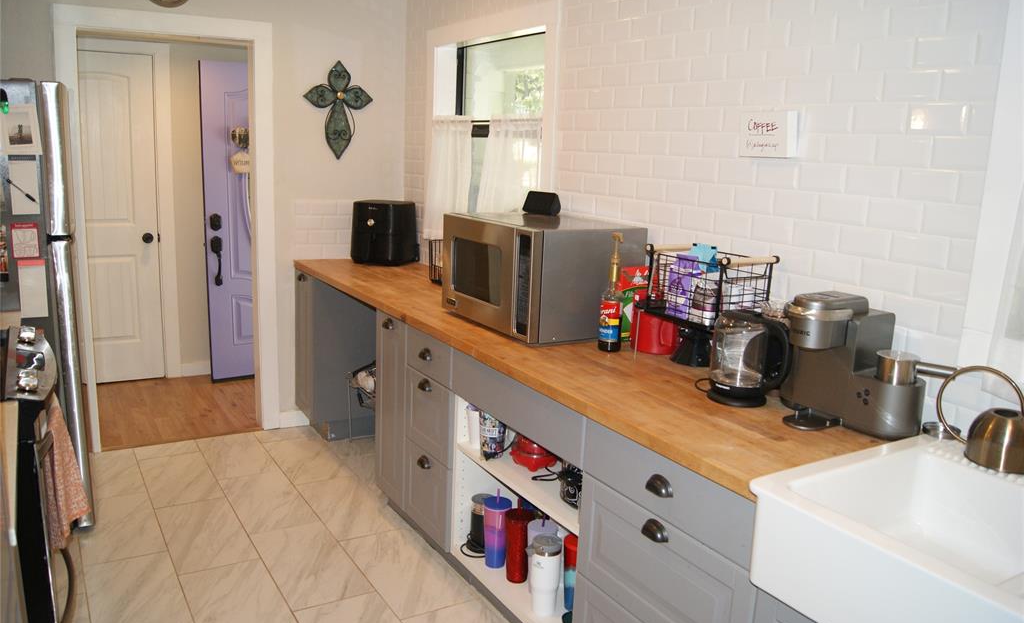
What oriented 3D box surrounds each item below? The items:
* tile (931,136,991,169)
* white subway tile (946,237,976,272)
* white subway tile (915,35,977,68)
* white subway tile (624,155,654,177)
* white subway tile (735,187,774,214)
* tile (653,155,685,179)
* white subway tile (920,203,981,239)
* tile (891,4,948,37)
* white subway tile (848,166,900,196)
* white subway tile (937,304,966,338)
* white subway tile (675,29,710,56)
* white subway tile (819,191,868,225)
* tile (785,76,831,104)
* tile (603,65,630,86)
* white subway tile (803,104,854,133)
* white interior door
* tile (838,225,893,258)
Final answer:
[{"bbox_3d":[1.063,-0.372,1.813,0.009,0.076,0.143,-7,15,-32],"label":"tile"},{"bbox_3d":[1.067,-0.137,1.824,0.010,0.077,0.065,-6,15,-32],"label":"white subway tile"},{"bbox_3d":[1.021,-0.614,1.801,0.009,0.076,0.150,-5,14,-32],"label":"white subway tile"},{"bbox_3d":[0.452,-0.519,2.740,0.010,0.076,0.152,-5,14,-32],"label":"white subway tile"},{"bbox_3d":[0.724,-0.334,2.291,0.009,0.075,0.150,-5,14,-31],"label":"white subway tile"},{"bbox_3d":[0.532,-0.490,2.614,0.010,0.076,0.152,-5,14,-32],"label":"tile"},{"bbox_3d":[1.050,-0.220,1.837,0.010,0.077,0.137,-6,15,-32],"label":"white subway tile"},{"bbox_3d":[0.968,-0.693,1.830,0.010,0.076,0.152,-5,14,-32],"label":"tile"},{"bbox_3d":[0.924,-0.334,1.957,0.009,0.075,0.150,-5,14,-31],"label":"white subway tile"},{"bbox_3d":[1.040,0.024,1.815,0.010,0.076,0.065,-5,14,-32],"label":"white subway tile"},{"bbox_3d":[0.585,-0.861,2.477,0.010,0.079,0.153,-5,14,-32],"label":"white subway tile"},{"bbox_3d":[0.889,-0.277,2.062,0.010,0.076,0.152,-5,14,-32],"label":"white subway tile"},{"bbox_3d":[0.827,-0.618,2.148,0.009,0.076,0.152,-7,15,-32],"label":"tile"},{"bbox_3d":[0.379,-0.855,2.780,0.009,0.075,0.150,-5,14,-31],"label":"tile"},{"bbox_3d":[0.867,-0.526,2.102,0.009,0.076,0.152,-7,15,-32],"label":"white subway tile"},{"bbox_3d":[-2.487,-0.541,4.693,0.610,2.035,0.036,-5,14,-32],"label":"white interior door"},{"bbox_3d":[0.925,-0.180,2.015,0.010,0.079,0.153,-5,14,-32],"label":"tile"}]

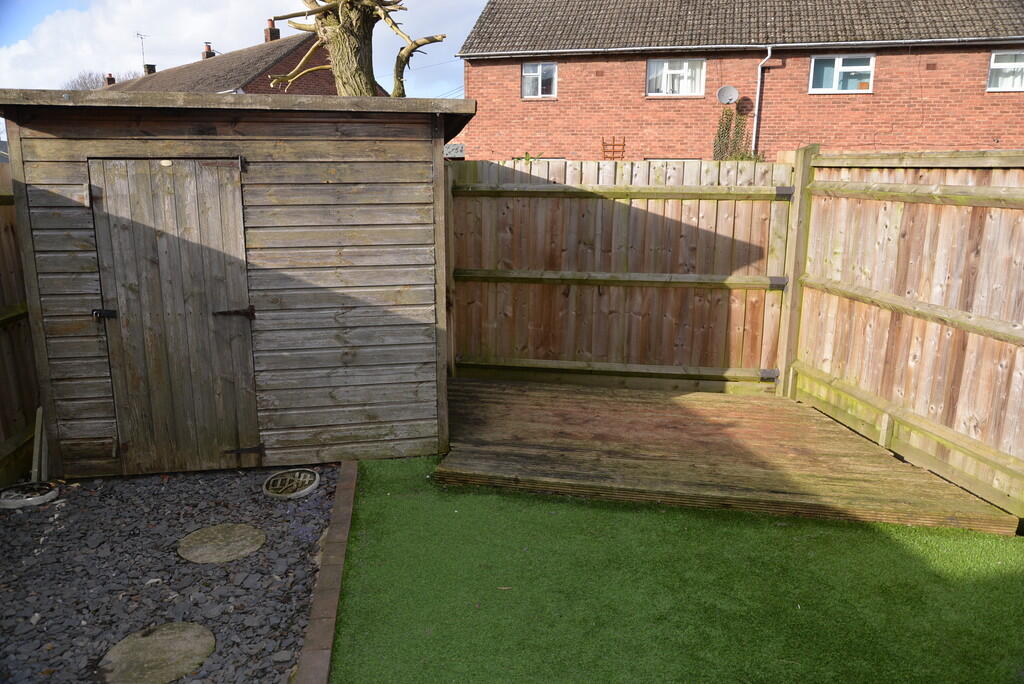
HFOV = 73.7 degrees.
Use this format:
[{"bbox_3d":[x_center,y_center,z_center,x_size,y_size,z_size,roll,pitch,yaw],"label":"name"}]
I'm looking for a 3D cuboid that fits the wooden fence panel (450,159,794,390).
[{"bbox_3d":[0.816,-0.515,5.500,2.666,1.800,0.090,2,14,8],"label":"wooden fence panel"}]

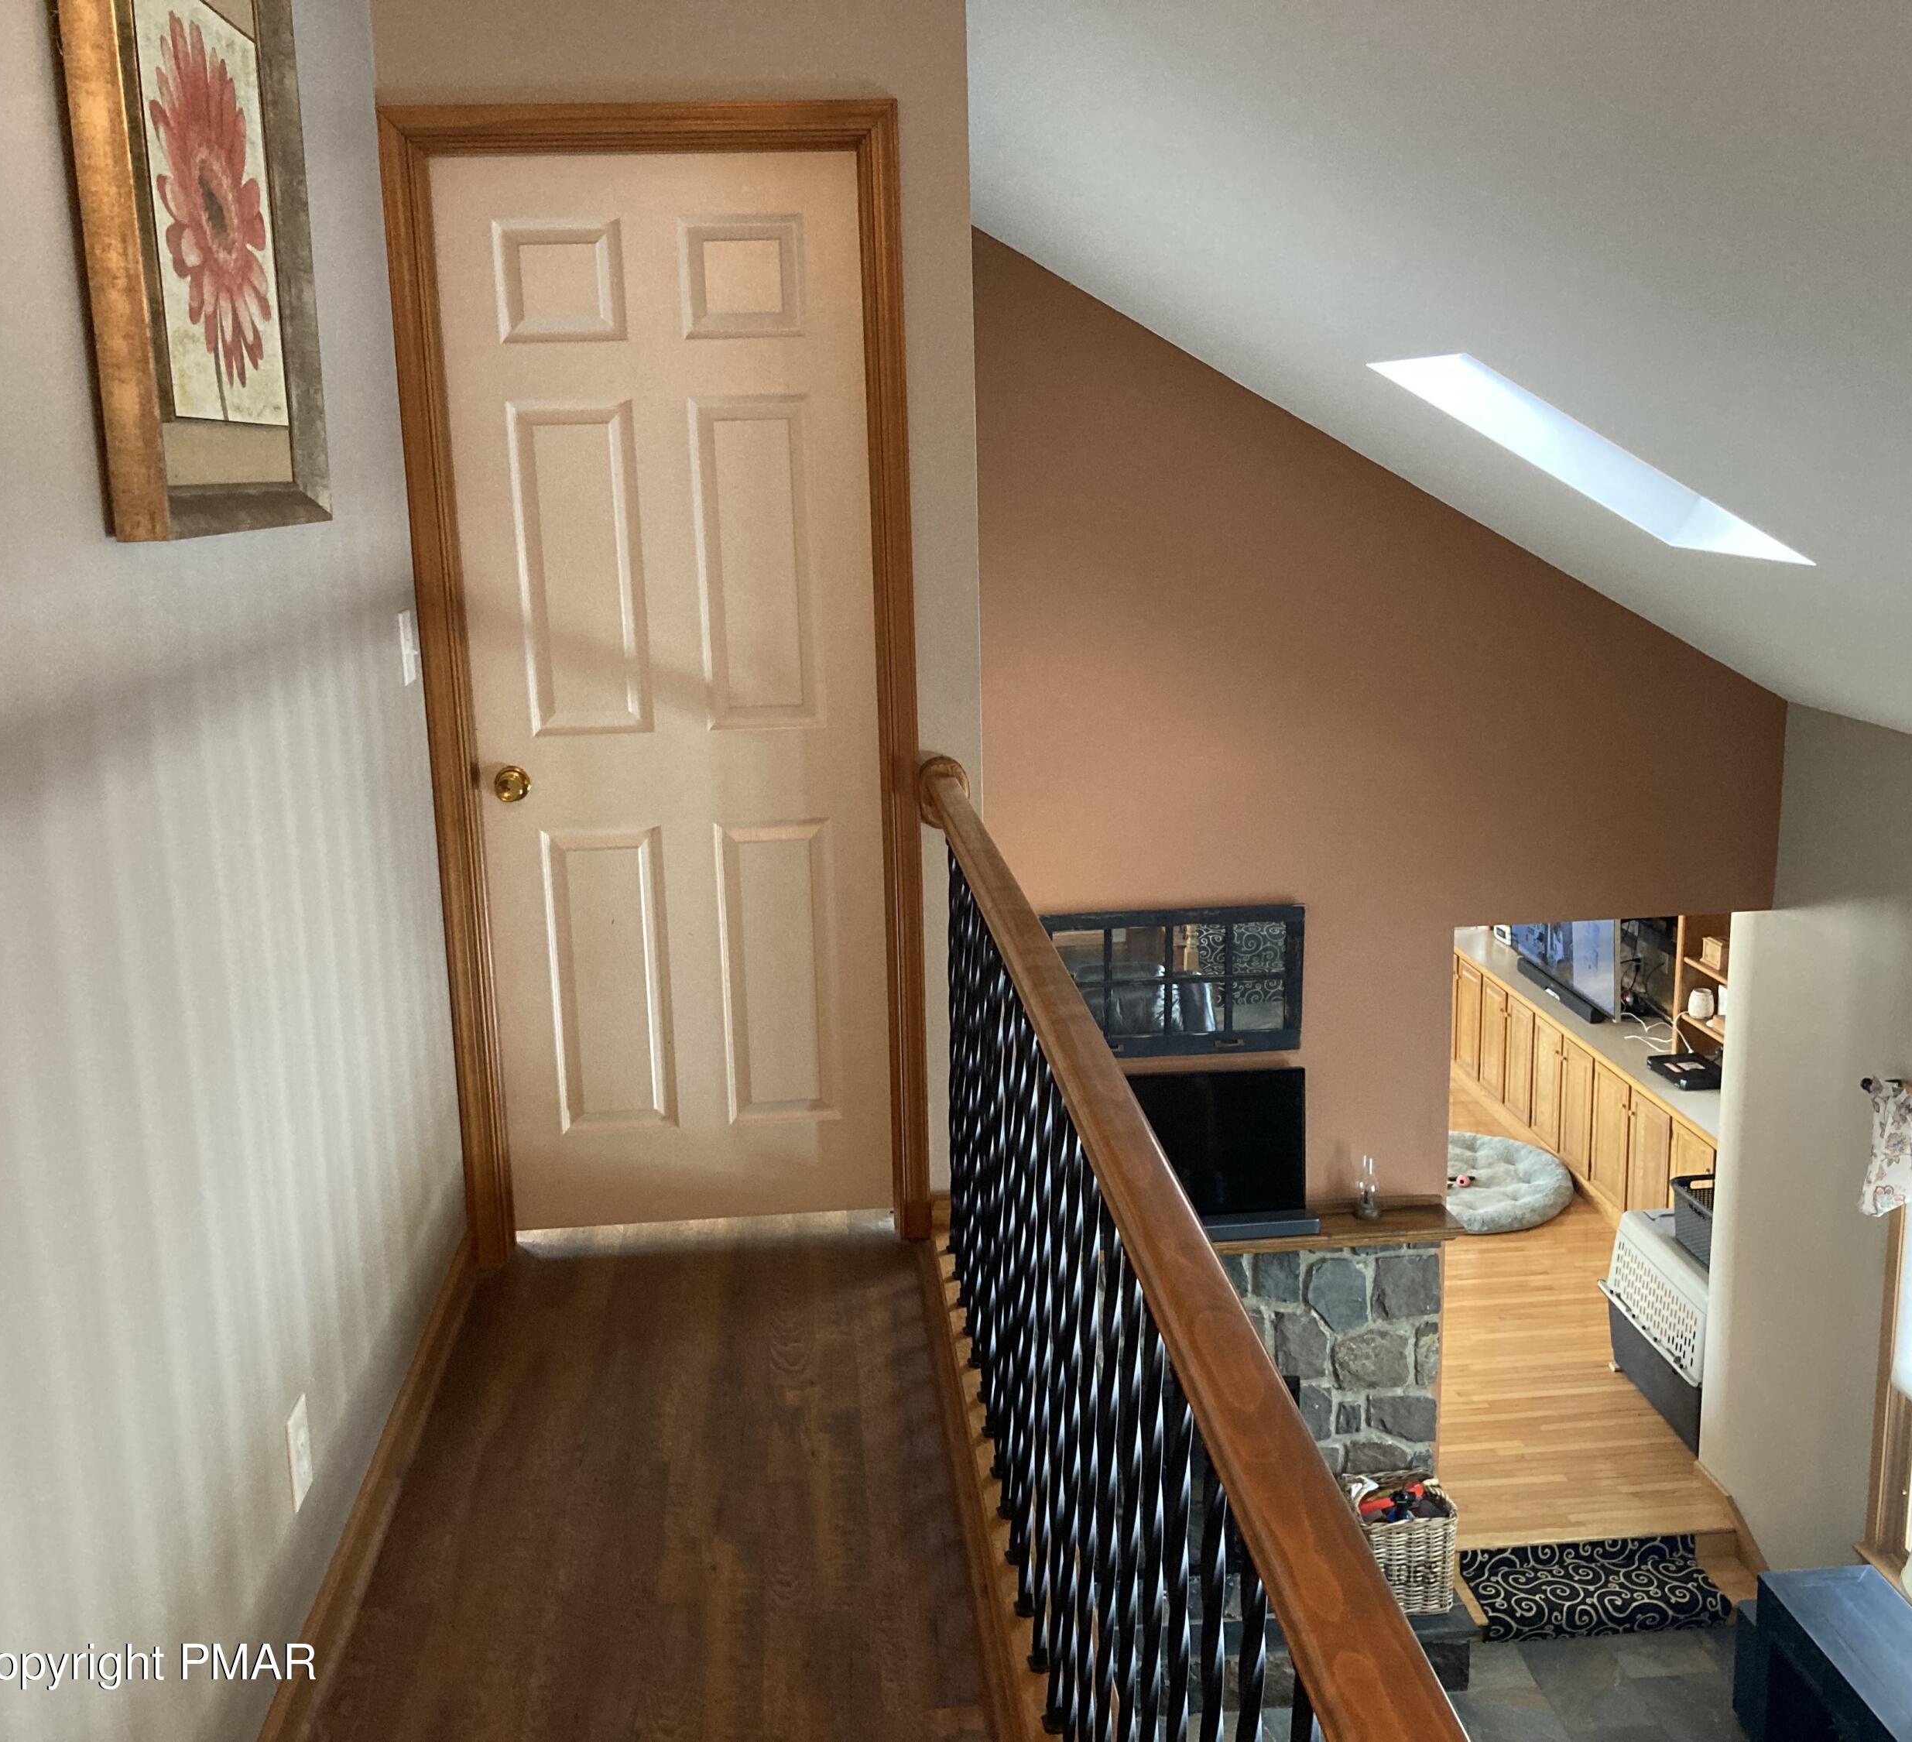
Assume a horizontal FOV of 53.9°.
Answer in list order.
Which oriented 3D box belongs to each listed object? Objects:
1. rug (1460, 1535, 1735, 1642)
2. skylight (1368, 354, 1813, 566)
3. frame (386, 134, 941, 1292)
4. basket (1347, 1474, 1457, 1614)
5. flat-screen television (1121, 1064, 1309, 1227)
[{"bbox_3d":[2.332,2.632,6.881,0.910,0.215,0.300,-2,11,-4],"label":"rug"},{"bbox_3d":[1.551,-1.054,4.602,0.980,0.120,0.620,28,8,-9],"label":"skylight"},{"bbox_3d":[-0.522,-0.301,3.523,0.895,2.130,0.120,-2,11,-4],"label":"frame"},{"bbox_3d":[1.553,2.374,6.621,0.360,0.385,0.315,-2,11,-4],"label":"basket"},{"bbox_3d":[0.720,0.958,6.421,0.960,0.555,0.070,-2,11,-4],"label":"flat-screen television"}]

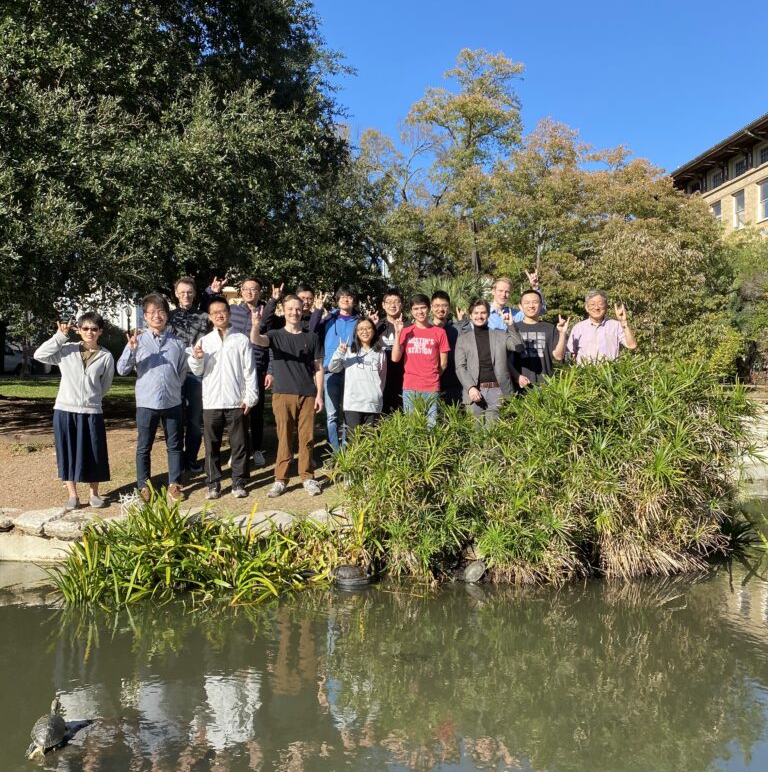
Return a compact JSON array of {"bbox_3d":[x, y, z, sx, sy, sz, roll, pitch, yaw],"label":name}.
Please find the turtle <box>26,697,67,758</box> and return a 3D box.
[{"bbox_3d":[-1.375,1.394,3.150,0.150,0.130,0.240,0,1,-12],"label":"turtle"}]

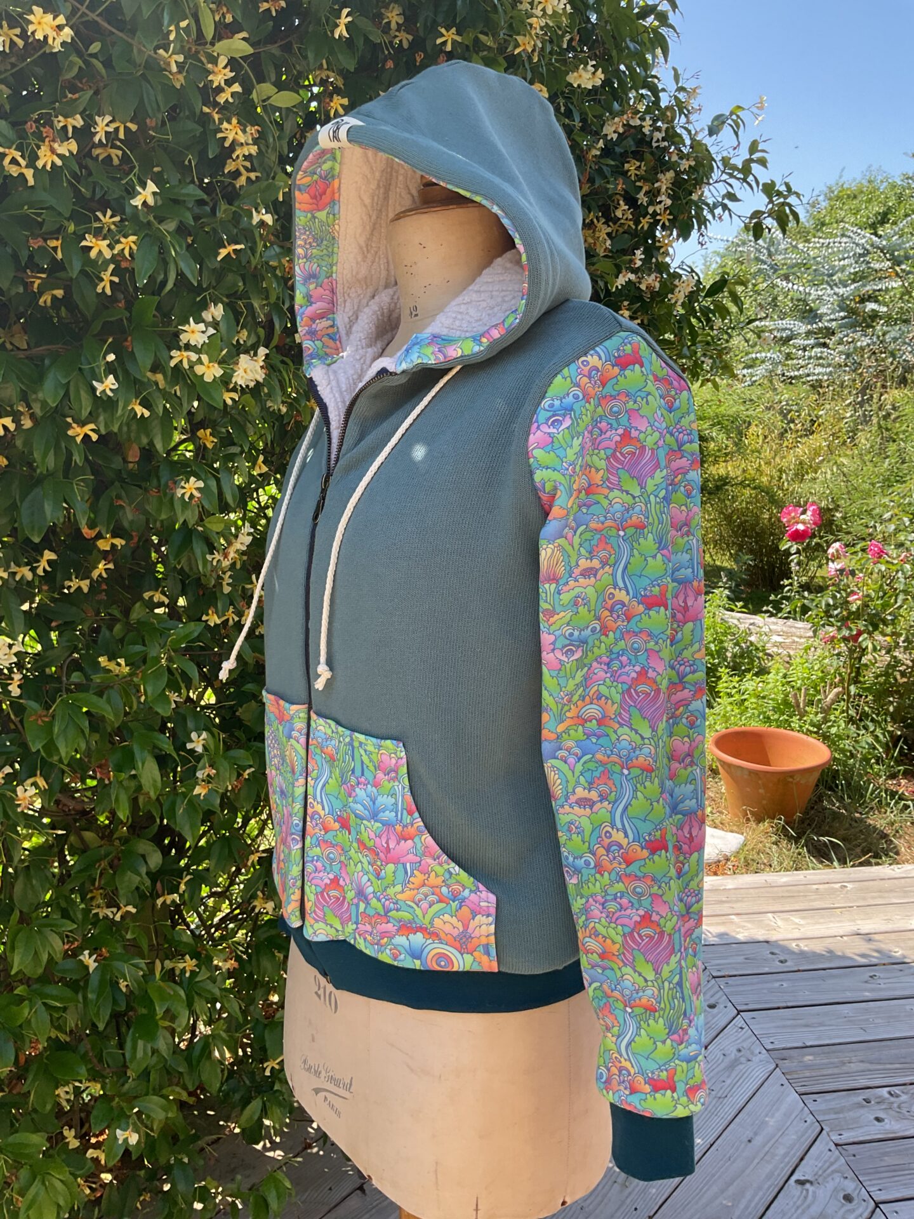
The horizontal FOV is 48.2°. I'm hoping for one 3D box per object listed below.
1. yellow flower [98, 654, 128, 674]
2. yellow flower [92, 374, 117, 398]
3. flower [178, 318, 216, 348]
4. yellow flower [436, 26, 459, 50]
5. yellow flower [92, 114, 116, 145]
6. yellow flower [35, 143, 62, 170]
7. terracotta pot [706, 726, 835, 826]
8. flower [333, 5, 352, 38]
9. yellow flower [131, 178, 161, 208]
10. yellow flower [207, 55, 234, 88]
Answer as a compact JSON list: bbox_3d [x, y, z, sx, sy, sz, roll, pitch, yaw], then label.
[{"bbox_3d":[-0.415,0.066,1.231,0.036,0.022,0.025,-2,-21,-12],"label":"yellow flower"},{"bbox_3d":[-0.403,-0.255,1.169,0.027,0.029,0.019,-3,10,-18],"label":"yellow flower"},{"bbox_3d":[-0.304,-0.323,1.193,0.042,0.033,0.020,-1,-6,-6],"label":"flower"},{"bbox_3d":[-0.011,-0.691,1.236,0.029,0.022,0.019,0,10,0],"label":"yellow flower"},{"bbox_3d":[-0.381,-0.517,1.101,0.026,0.033,0.020,-6,9,-28],"label":"yellow flower"},{"bbox_3d":[-0.431,-0.479,1.080,0.027,0.028,0.020,-2,17,-11],"label":"yellow flower"},{"bbox_3d":[1.084,0.608,3.576,0.400,0.260,0.400,0,12,0],"label":"terracotta pot"},{"bbox_3d":[-0.133,-0.686,1.193,0.024,0.036,0.020,-10,12,-40],"label":"flower"},{"bbox_3d":[-0.342,-0.456,1.119,0.032,0.027,0.019,-3,10,-16],"label":"yellow flower"},{"bbox_3d":[-0.259,-0.591,1.122,0.029,0.028,0.022,-2,10,-12],"label":"yellow flower"}]

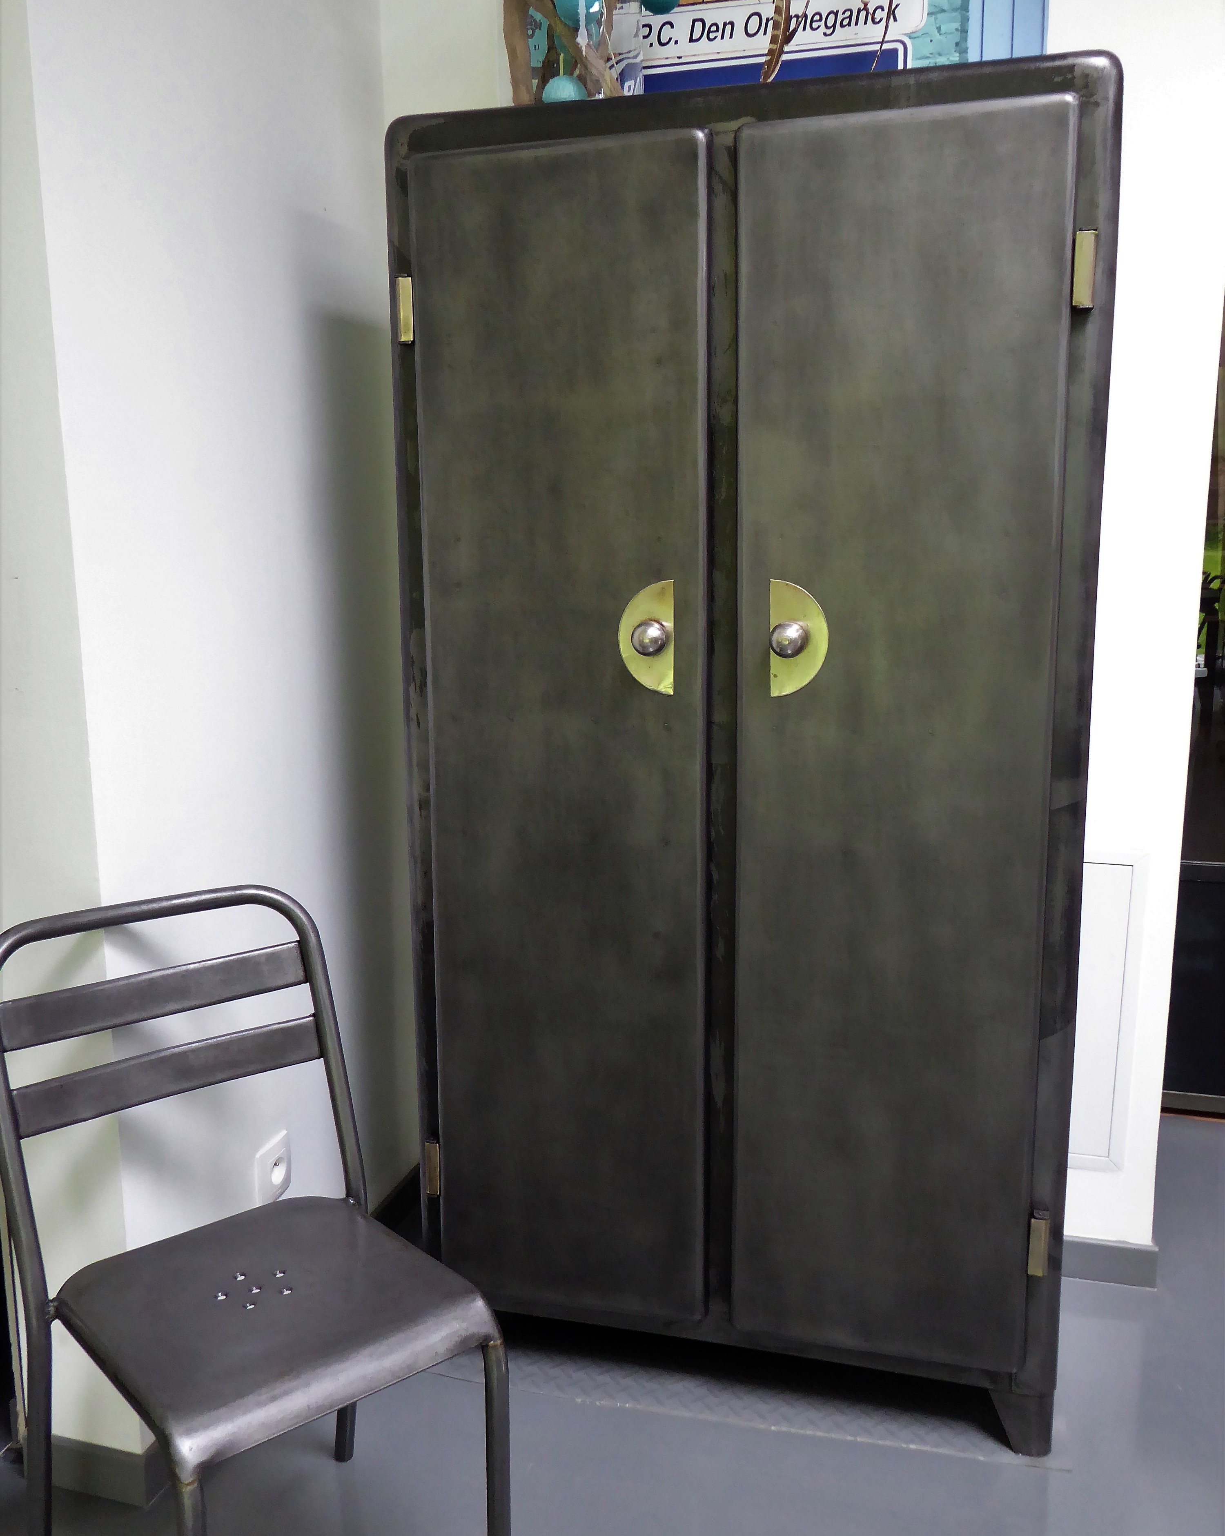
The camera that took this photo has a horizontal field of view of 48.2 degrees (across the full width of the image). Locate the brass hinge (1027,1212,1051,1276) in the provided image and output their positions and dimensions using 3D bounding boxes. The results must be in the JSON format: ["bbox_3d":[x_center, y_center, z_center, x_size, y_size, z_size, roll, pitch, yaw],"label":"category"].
[{"bbox_3d":[0.581,0.646,1.861,0.025,0.093,0.016,2,10,16],"label":"brass hinge"}]

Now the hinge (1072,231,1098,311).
[{"bbox_3d":[0.568,-0.598,1.645,0.024,0.089,0.016,2,10,16],"label":"hinge"}]

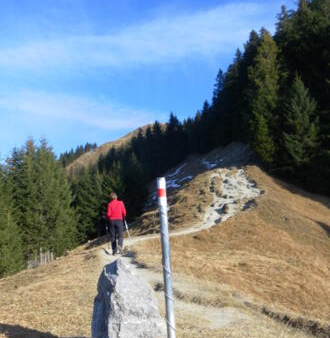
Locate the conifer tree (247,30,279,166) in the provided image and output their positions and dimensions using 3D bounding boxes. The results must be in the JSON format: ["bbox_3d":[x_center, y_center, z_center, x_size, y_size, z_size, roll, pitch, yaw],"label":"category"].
[{"bbox_3d":[9.423,-6.862,43.000,3.200,13.100,3.200,-1,-6,0],"label":"conifer tree"}]

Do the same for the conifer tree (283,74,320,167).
[{"bbox_3d":[12.487,-4.239,41.000,3.300,8.700,3.300,-1,-6,0],"label":"conifer tree"}]

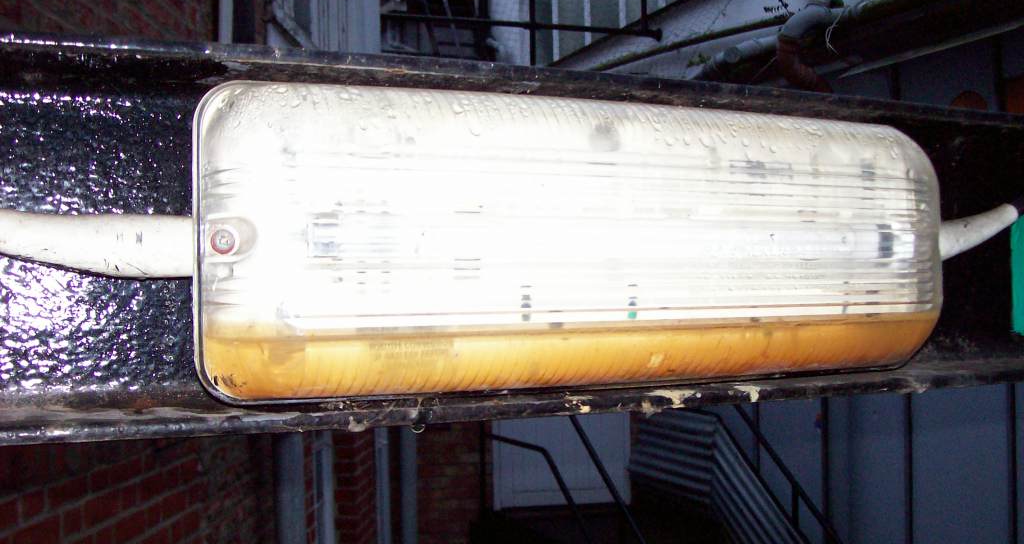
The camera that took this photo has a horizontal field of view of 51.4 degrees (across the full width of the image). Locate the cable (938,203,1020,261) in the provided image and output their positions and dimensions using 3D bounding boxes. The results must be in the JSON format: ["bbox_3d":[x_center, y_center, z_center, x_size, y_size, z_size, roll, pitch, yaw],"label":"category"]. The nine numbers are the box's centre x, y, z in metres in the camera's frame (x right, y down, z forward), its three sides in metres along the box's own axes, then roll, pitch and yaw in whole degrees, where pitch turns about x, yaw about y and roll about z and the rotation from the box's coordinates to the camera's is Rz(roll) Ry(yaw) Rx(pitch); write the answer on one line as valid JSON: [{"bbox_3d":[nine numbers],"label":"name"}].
[{"bbox_3d":[0.270,-0.023,0.615,0.066,0.032,0.023,-1,-1,-30],"label":"cable"}]

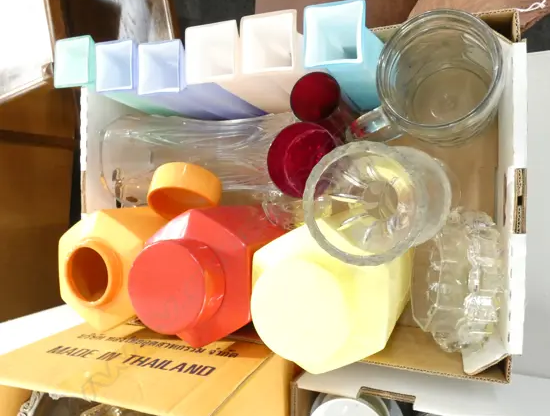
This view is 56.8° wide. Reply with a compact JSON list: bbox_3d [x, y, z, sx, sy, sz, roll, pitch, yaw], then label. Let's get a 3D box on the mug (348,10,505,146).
[{"bbox_3d":[0.140,-0.100,0.480,0.138,0.172,0.093,-29,82,20],"label":"mug"}]

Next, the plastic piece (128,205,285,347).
[{"bbox_3d":[-0.053,0.064,0.536,0.126,0.227,0.114,-32,81,20],"label":"plastic piece"}]

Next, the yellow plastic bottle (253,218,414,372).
[{"bbox_3d":[0.060,0.072,0.483,0.126,0.243,0.114,-28,82,20],"label":"yellow plastic bottle"}]

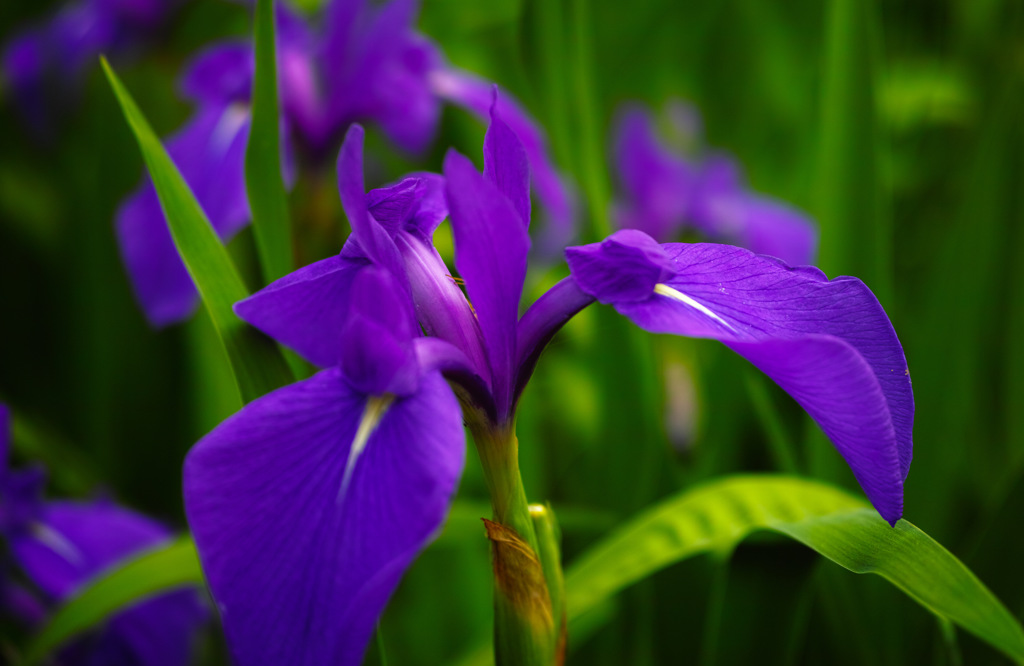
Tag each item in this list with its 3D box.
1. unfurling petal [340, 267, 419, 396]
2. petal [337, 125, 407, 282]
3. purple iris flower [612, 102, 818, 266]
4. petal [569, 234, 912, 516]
[{"bbox_3d":[-0.024,0.000,0.388,0.015,0.024,0.018,4,11,24],"label":"unfurling petal"},{"bbox_3d":[-0.027,-0.025,0.405,0.013,0.030,0.012,4,11,24],"label":"petal"},{"bbox_3d":[0.100,-0.073,1.050,0.100,0.084,0.095,-3,10,-18],"label":"purple iris flower"},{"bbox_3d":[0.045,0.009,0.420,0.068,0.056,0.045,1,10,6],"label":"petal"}]

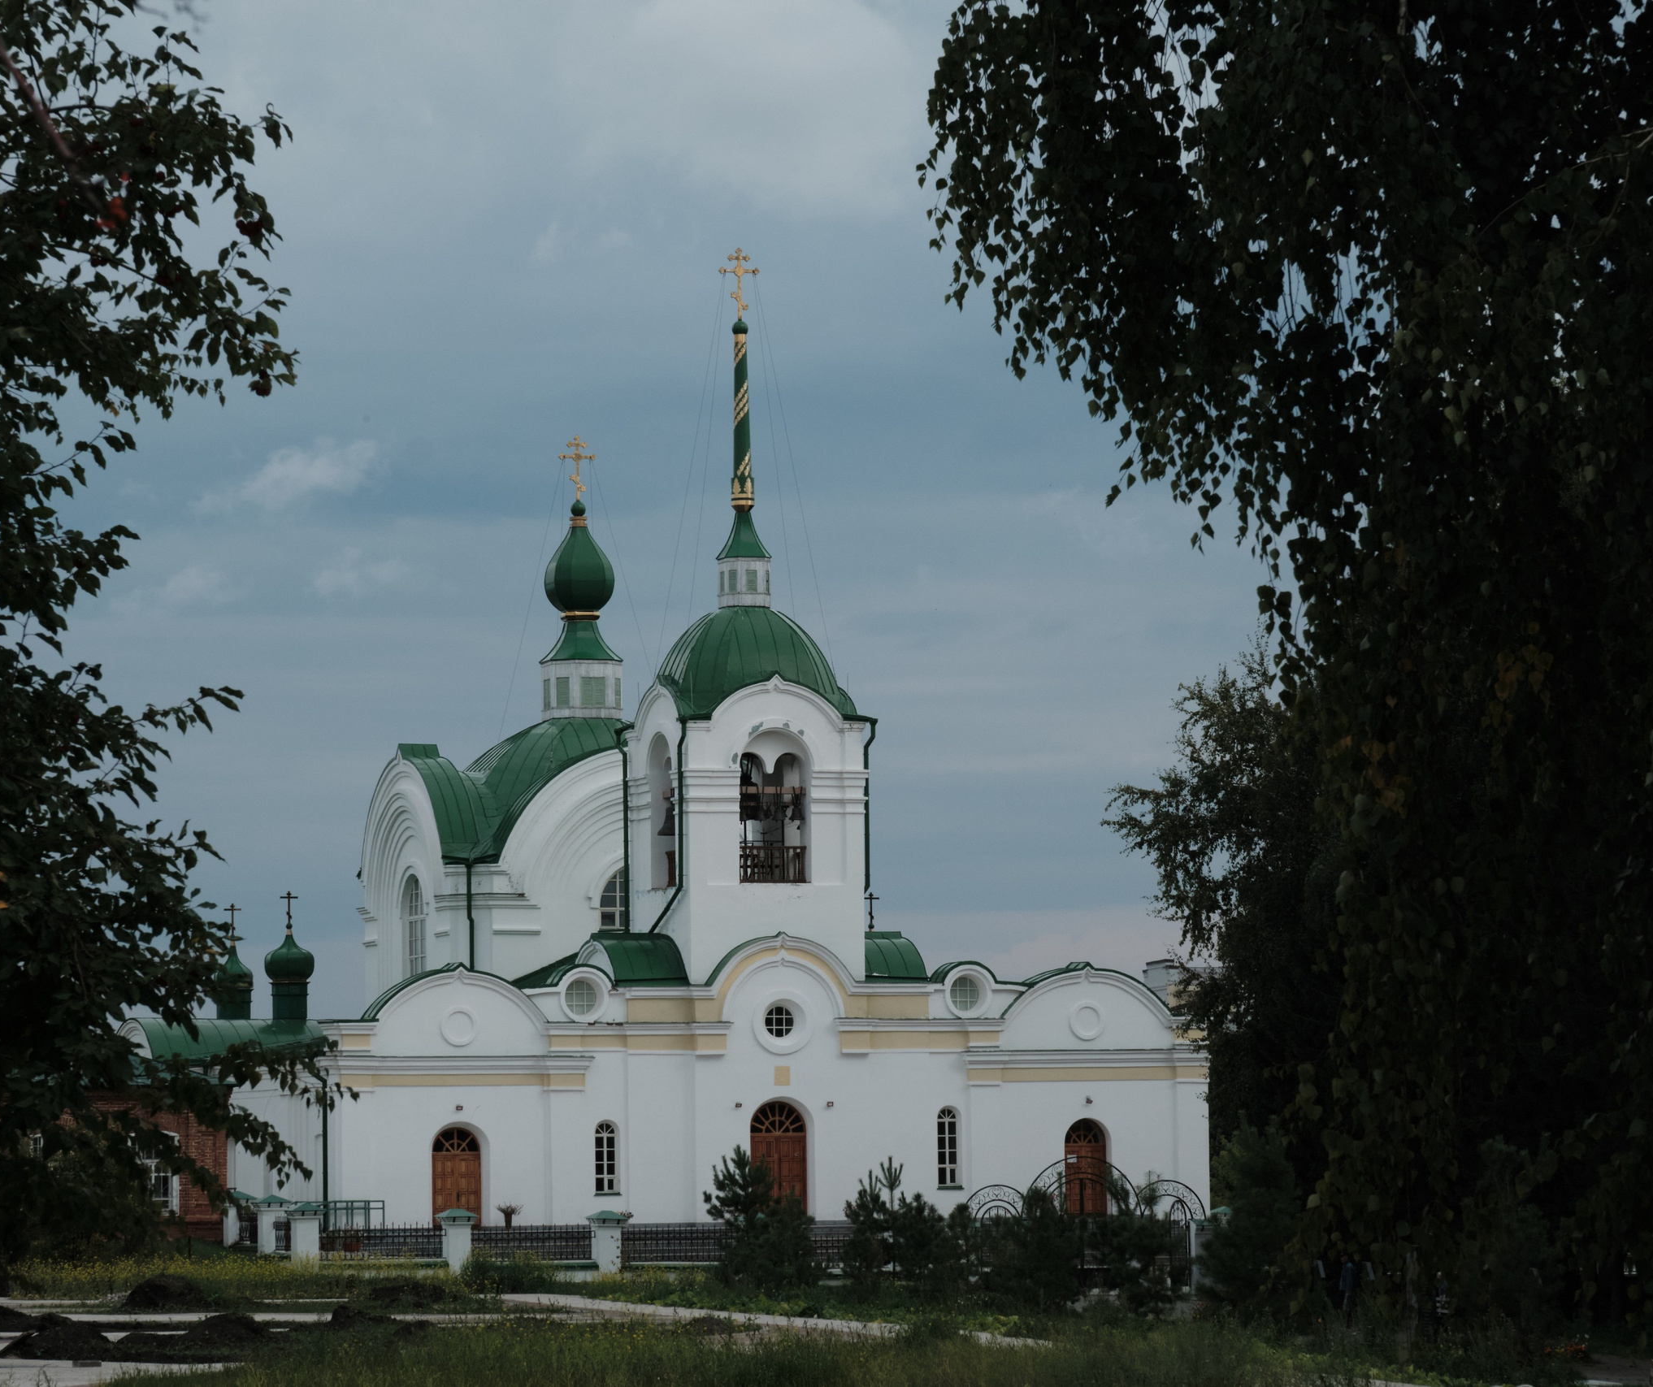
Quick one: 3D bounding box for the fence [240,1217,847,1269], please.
[{"bbox_3d":[-5.993,14.256,157.812,16.200,1.400,0.500,1,-5,-20],"label":"fence"}]

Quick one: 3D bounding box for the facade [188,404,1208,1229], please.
[{"bbox_3d":[-4.448,4.619,185.873,27.600,24.000,18.000,1,-5,-20],"label":"facade"}]

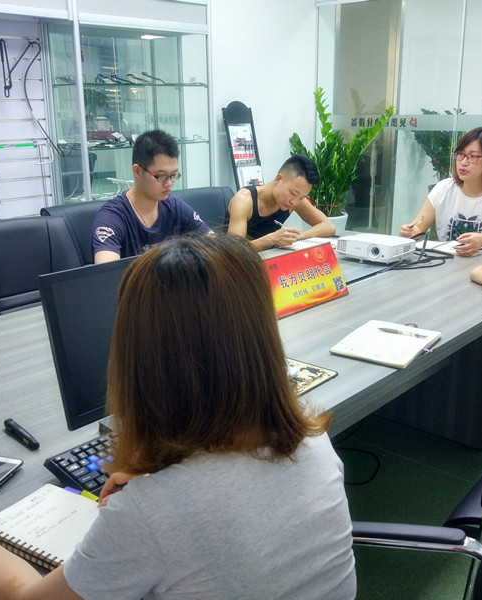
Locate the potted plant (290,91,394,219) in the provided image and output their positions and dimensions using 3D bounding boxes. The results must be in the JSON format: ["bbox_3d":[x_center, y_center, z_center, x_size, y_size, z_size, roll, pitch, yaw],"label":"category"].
[{"bbox_3d":[0.725,-0.705,4.643,0.670,1.500,0.620,14,22,40],"label":"potted plant"}]

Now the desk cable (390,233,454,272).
[{"bbox_3d":[0.774,-0.222,2.806,0.230,0.085,0.430,14,22,41],"label":"desk cable"}]

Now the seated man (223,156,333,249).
[{"bbox_3d":[0.217,-0.152,3.283,0.720,1.200,0.600,14,22,41],"label":"seated man"}]

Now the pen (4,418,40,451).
[{"bbox_3d":[-0.450,0.278,1.325,0.024,0.025,0.138,-16,22,-42],"label":"pen"}]

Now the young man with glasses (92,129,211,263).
[{"bbox_3d":[-0.276,-0.024,2.716,0.800,1.310,0.550,14,22,40],"label":"young man with glasses"}]

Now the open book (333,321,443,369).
[{"bbox_3d":[0.403,0.122,1.788,0.211,0.022,0.295,10,20,32],"label":"open book"}]

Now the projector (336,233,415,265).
[{"bbox_3d":[0.611,-0.240,2.924,0.275,0.088,0.222,14,22,41],"label":"projector"}]

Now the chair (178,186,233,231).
[{"bbox_3d":[0.007,-0.022,3.280,0.620,0.980,0.580,14,22,40],"label":"chair"}]

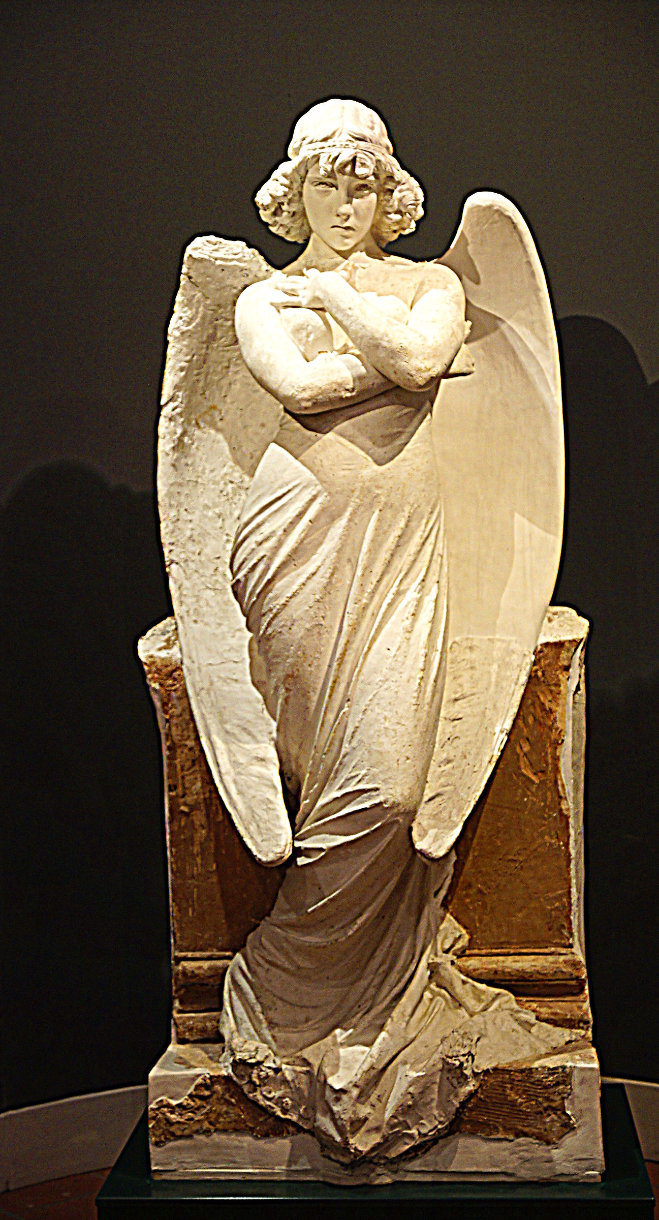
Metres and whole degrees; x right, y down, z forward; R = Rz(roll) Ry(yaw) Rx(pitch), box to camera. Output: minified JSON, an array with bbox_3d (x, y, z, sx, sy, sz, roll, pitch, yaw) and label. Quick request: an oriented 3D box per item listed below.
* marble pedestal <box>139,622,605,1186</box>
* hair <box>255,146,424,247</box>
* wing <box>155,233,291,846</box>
[{"bbox_3d":[0.084,0.474,3.117,0.780,0.930,0.430,-1,3,4],"label":"marble pedestal"},{"bbox_3d":[0.016,-0.679,2.889,0.270,0.165,0.220,-1,3,0],"label":"hair"},{"bbox_3d":[-0.182,-0.103,3.043,0.240,1.060,0.260,-1,3,4],"label":"wing"}]

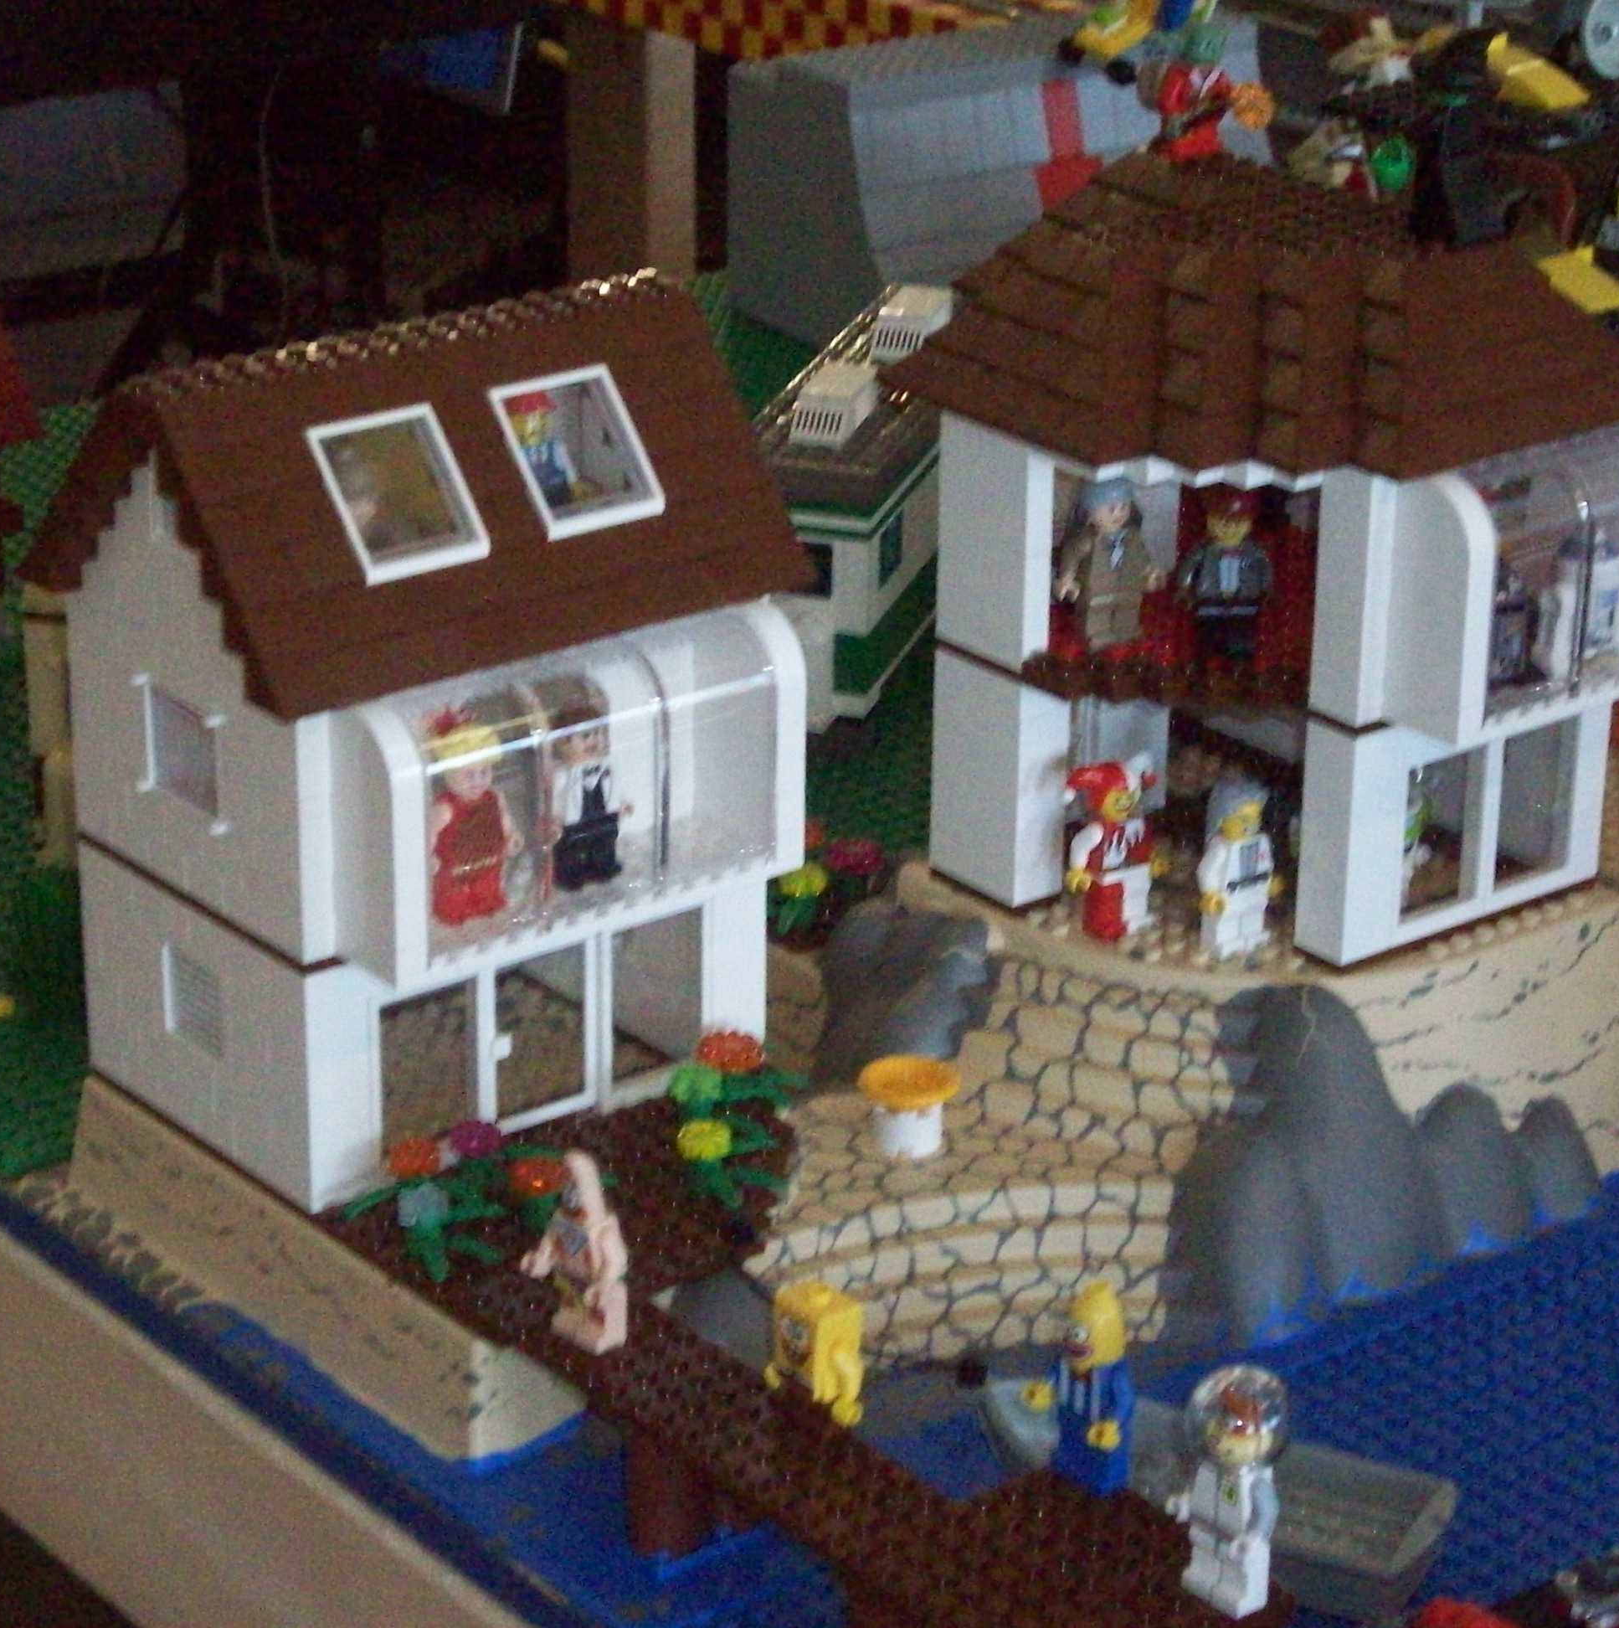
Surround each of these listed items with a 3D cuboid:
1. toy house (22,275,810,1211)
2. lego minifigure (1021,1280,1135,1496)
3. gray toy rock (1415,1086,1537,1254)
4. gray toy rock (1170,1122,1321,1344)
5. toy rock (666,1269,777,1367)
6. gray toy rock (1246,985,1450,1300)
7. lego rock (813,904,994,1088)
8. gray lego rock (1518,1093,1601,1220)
[{"bbox_3d":[-0.085,-0.022,1.108,0.144,0.181,0.128,-16,28,-36],"label":"toy house"},{"bbox_3d":[0.053,0.114,0.963,0.018,0.043,0.025,-16,28,-36],"label":"lego minifigure"},{"bbox_3d":[0.157,0.081,1.138,0.030,0.032,0.027,-16,28,-36],"label":"gray toy rock"},{"bbox_3d":[0.098,0.093,1.095,0.038,0.041,0.031,-16,28,-36],"label":"gray toy rock"},{"bbox_3d":[-0.016,0.114,1.059,0.036,0.026,0.021,-16,28,-36],"label":"toy rock"},{"bbox_3d":[0.125,0.074,1.118,0.042,0.060,0.045,-16,28,-36],"label":"gray toy rock"},{"bbox_3d":[0.023,0.041,1.169,0.042,0.029,0.044,-16,28,-36],"label":"lego rock"},{"bbox_3d":[0.179,0.080,1.154,0.026,0.023,0.022,-16,28,-36],"label":"gray lego rock"}]

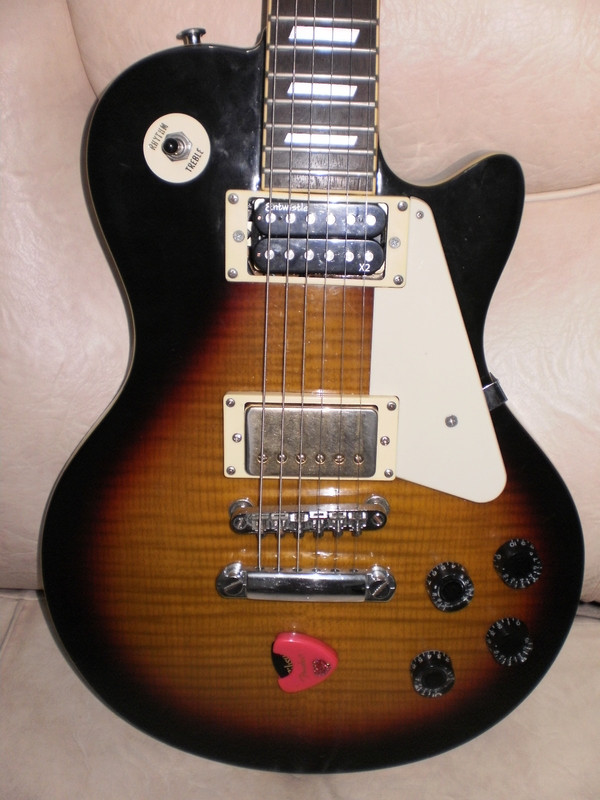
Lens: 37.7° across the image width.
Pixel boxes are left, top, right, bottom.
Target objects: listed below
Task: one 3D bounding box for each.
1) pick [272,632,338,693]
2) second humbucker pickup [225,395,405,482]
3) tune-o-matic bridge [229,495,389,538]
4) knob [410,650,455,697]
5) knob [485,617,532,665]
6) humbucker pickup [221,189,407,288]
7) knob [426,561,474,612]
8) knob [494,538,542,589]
[{"bbox_3d":[0.003,0.149,0.498,0.035,0.033,0.006,-6,12,0],"label":"pick"},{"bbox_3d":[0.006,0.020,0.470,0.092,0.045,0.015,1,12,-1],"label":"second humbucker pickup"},{"bbox_3d":[0.005,0.064,0.475,0.085,0.015,0.017,-1,12,-1],"label":"tune-o-matic bridge"},{"bbox_3d":[0.076,0.156,0.500,0.025,0.025,0.014,2,13,0],"label":"knob"},{"bbox_3d":[0.119,0.138,0.498,0.025,0.025,0.014,2,12,-1],"label":"knob"},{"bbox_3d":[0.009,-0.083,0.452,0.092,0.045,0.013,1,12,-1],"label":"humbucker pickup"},{"bbox_3d":[0.084,0.104,0.487,0.025,0.025,0.014,1,12,-1],"label":"knob"},{"bbox_3d":[0.121,0.091,0.487,0.025,0.025,0.014,2,12,0],"label":"knob"}]

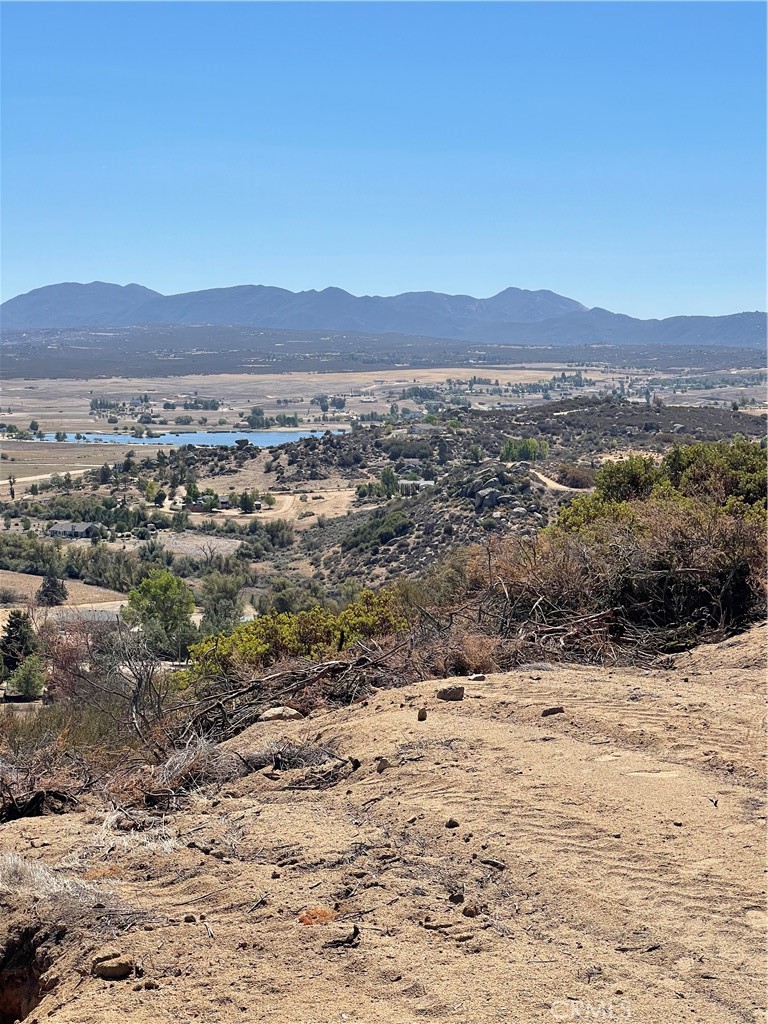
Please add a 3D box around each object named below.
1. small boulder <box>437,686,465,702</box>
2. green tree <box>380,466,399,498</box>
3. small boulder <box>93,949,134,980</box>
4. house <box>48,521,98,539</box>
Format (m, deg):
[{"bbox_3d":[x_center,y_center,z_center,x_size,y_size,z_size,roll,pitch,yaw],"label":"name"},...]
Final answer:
[{"bbox_3d":[0.407,1.107,11.500,0.160,0.078,0.110,-1,5,-6],"label":"small boulder"},{"bbox_3d":[2.469,-13.245,850.000,7.400,14.200,7.400,0,5,0],"label":"green tree"},{"bbox_3d":[-0.793,1.334,5.550,0.112,0.058,0.085,1,5,6],"label":"small boulder"},{"bbox_3d":[-127.917,7.878,785.000,16.800,5.000,11.400,3,6,26],"label":"house"}]

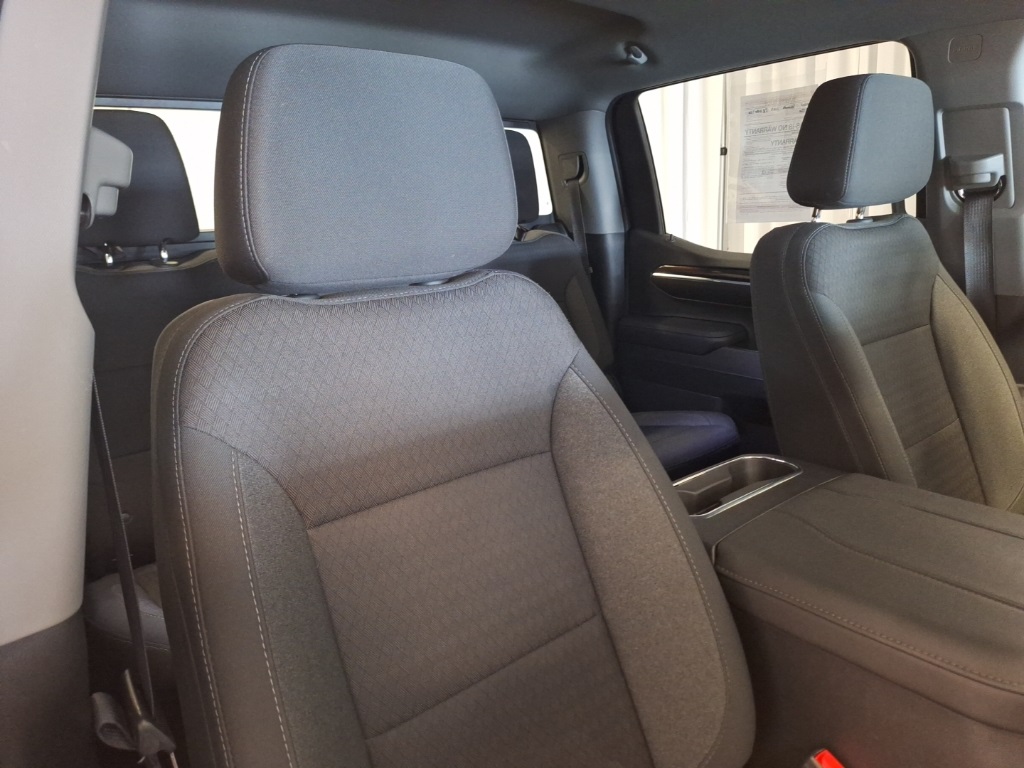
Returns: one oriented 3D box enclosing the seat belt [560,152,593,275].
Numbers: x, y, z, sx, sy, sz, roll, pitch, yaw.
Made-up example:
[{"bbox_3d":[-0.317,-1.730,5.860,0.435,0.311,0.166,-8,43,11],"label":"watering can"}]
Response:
[{"bbox_3d":[0.188,-0.483,1.946,0.050,0.340,0.065,-17,16,-36],"label":"seat belt"}]

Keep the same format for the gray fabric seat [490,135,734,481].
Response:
[{"bbox_3d":[0.105,-0.182,1.661,0.630,0.920,0.700,-13,17,-37],"label":"gray fabric seat"}]

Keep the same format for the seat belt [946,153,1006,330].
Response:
[{"bbox_3d":[0.831,-0.249,1.218,0.060,0.310,0.080,-20,16,-36],"label":"seat belt"}]

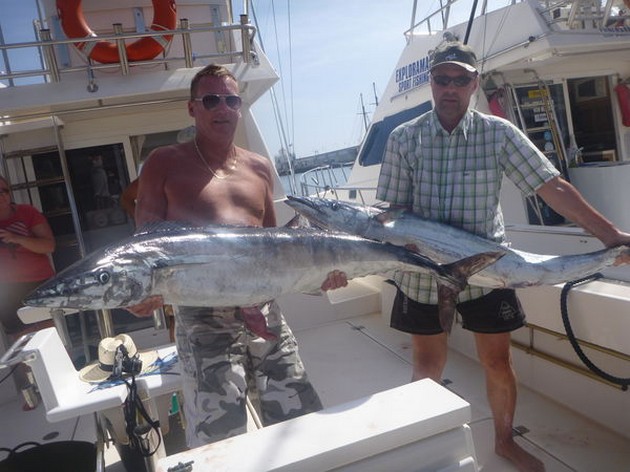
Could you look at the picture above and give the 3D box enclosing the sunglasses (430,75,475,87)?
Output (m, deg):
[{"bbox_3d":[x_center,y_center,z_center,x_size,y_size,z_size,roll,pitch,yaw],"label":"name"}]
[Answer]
[{"bbox_3d":[0.503,-0.568,1.850,0.148,0.046,0.145,0,8,21],"label":"sunglasses"}]

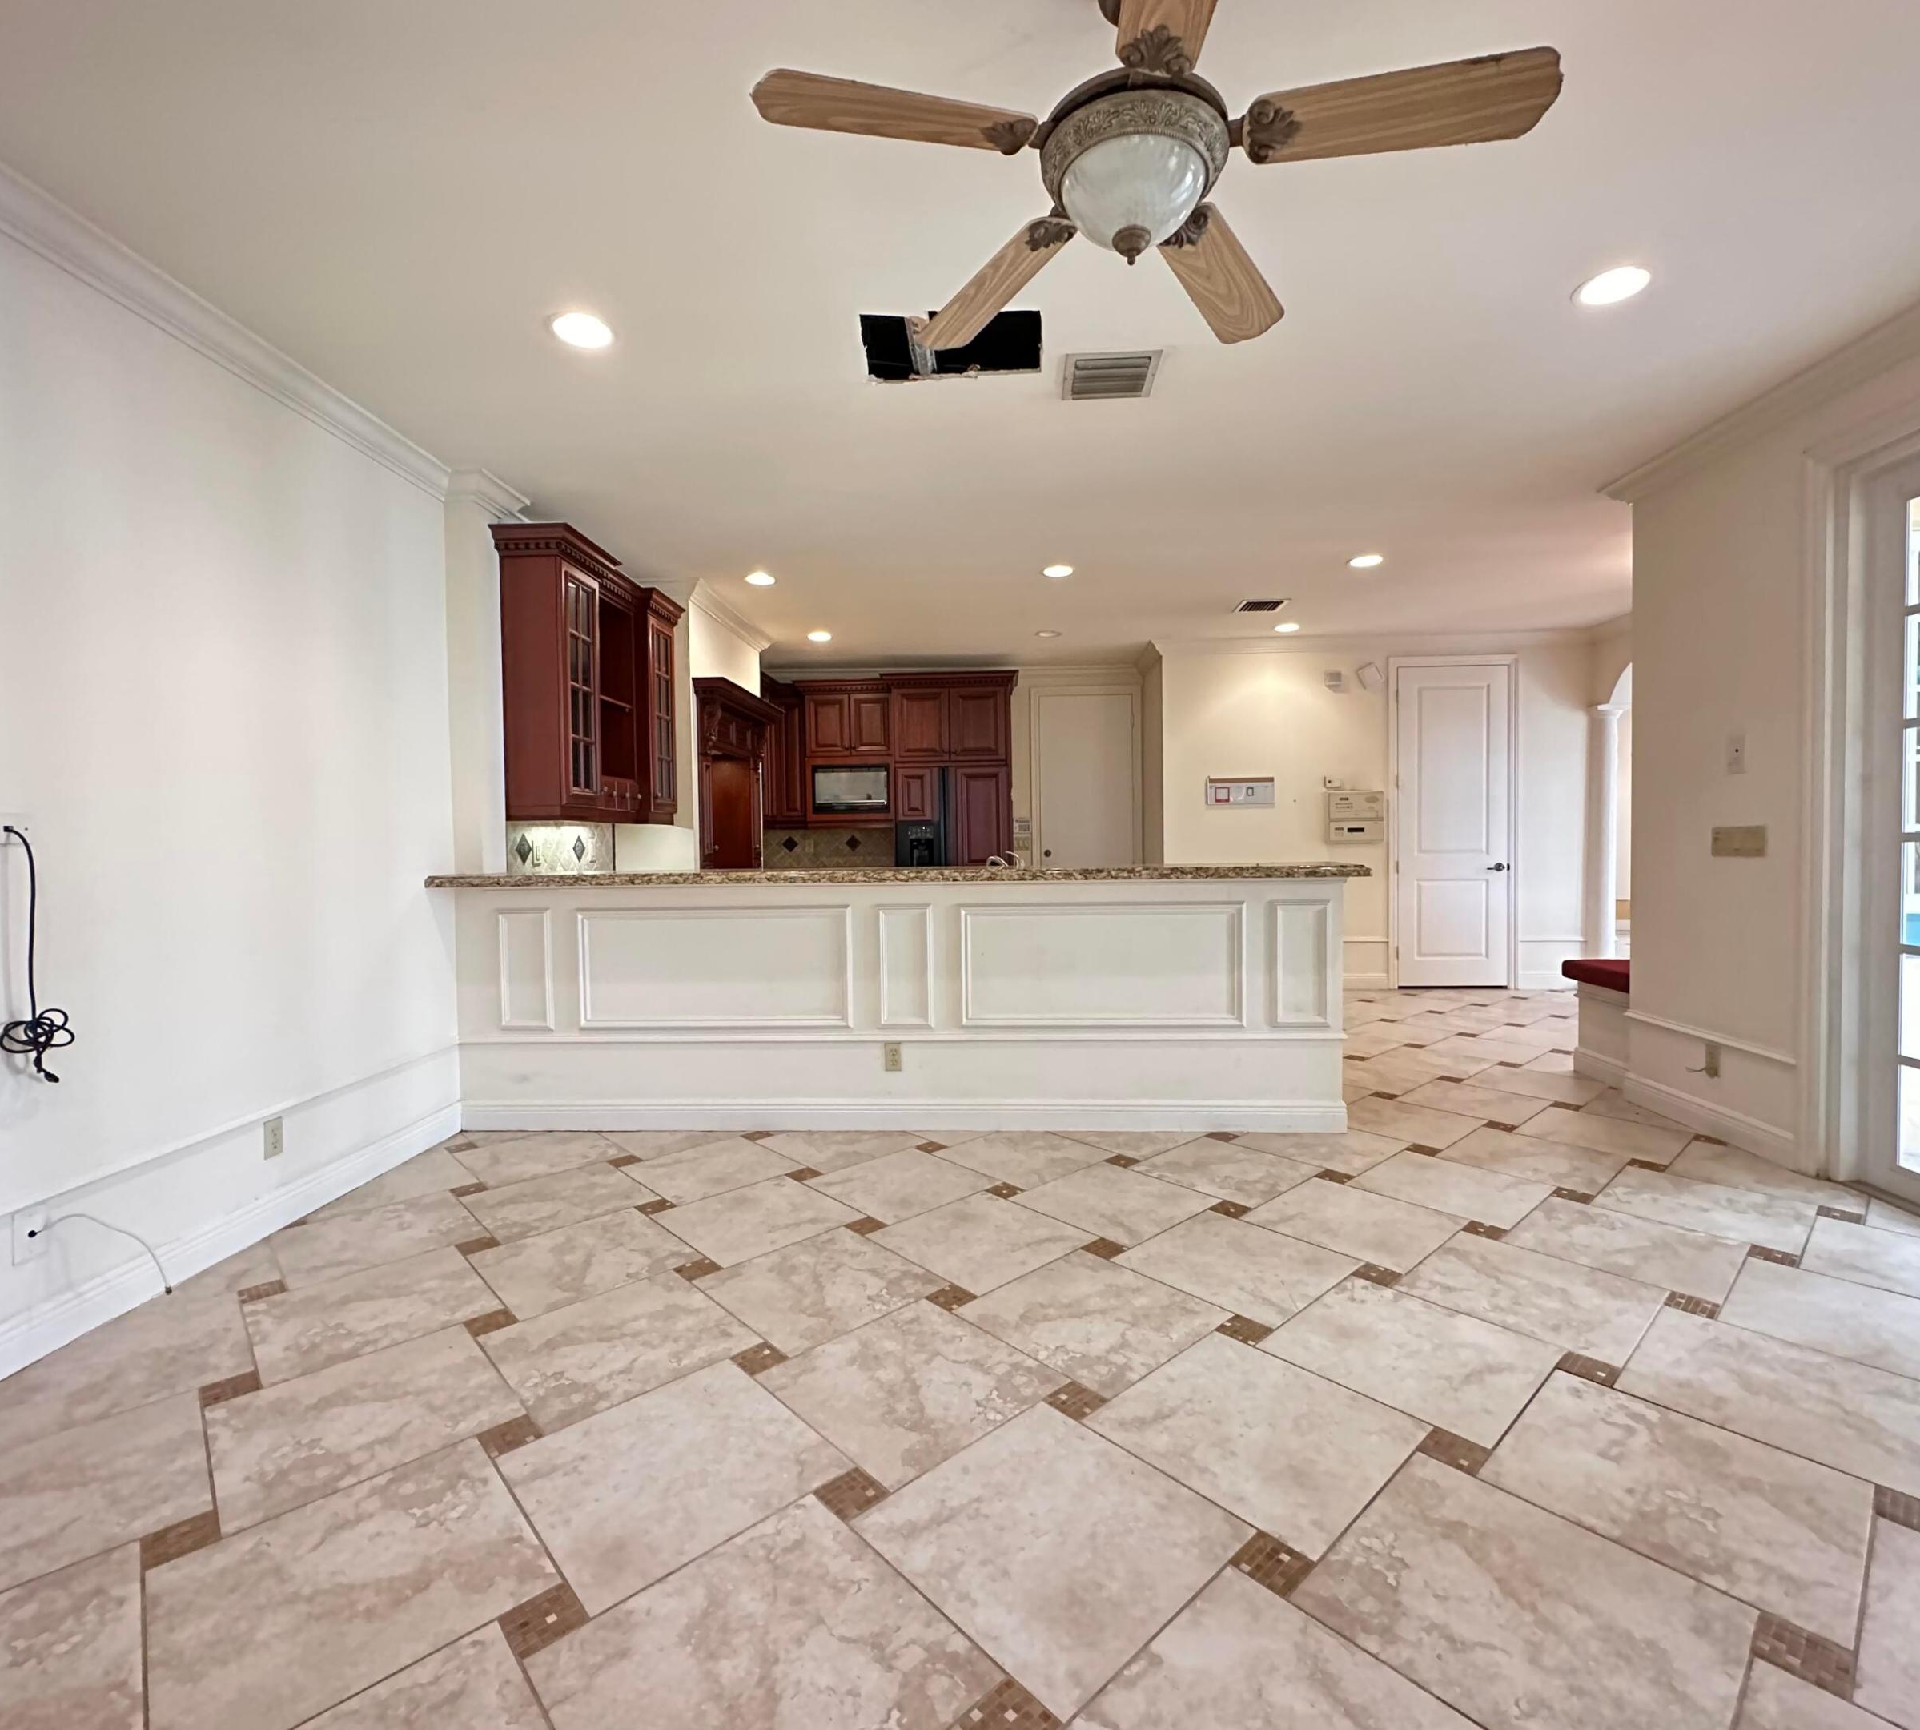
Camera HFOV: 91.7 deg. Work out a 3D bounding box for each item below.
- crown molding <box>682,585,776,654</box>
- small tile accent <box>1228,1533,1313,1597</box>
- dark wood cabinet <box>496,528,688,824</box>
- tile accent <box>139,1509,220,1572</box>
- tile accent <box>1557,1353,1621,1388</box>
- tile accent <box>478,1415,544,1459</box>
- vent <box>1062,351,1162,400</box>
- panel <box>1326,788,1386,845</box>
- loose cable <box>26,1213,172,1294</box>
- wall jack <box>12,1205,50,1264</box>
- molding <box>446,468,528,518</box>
[{"bbox_3d":[-1.486,-1.603,6.161,0.113,0.095,1.760,-1,2,2],"label":"crown molding"},{"bbox_3d":[0.516,1.156,1.538,0.102,0.010,0.102,1,2,45],"label":"small tile accent"},{"bbox_3d":[-1.784,-0.837,4.698,0.334,1.243,1.494,-1,2,2],"label":"dark wood cabinet"},{"bbox_3d":[-1.354,1.178,1.625,0.102,0.010,0.102,1,2,45],"label":"tile accent"},{"bbox_3d":[1.424,1.142,2.106,0.102,0.010,0.102,-3,3,-44],"label":"tile accent"},{"bbox_3d":[-0.916,1.175,1.908,0.102,0.010,0.102,-3,3,-44],"label":"tile accent"},{"bbox_3d":[0.496,-1.605,3.070,0.298,0.020,0.307,-1,2,3],"label":"vent"},{"bbox_3d":[3.007,-0.361,7.098,0.407,0.424,0.090,-1,2,2],"label":"panel"},{"bbox_3d":[-2.150,1.006,2.346,0.050,0.315,0.343,-1,2,2],"label":"loose cable"},{"bbox_3d":[-2.180,0.869,2.193,0.010,0.119,0.078,-1,2,2],"label":"wall jack"},{"bbox_3d":[-1.995,-1.527,3.889,0.228,0.087,0.390,-1,2,2],"label":"molding"}]

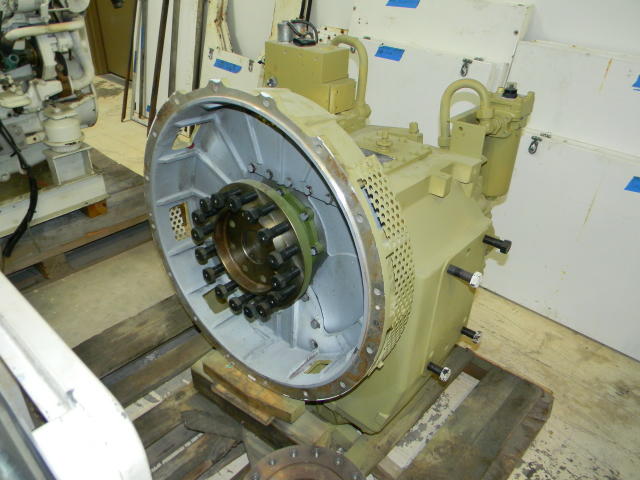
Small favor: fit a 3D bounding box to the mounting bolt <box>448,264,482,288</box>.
[{"bbox_3d":[0.345,0.085,1.239,0.084,0.036,0.036,25,36,32],"label":"mounting bolt"}]

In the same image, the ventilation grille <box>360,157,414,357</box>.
[{"bbox_3d":[0.120,0.076,0.952,0.078,0.435,0.080,16,31,37],"label":"ventilation grille"}]

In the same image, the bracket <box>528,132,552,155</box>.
[{"bbox_3d":[0.825,-0.360,1.954,0.072,0.084,0.020,28,23,35],"label":"bracket"}]

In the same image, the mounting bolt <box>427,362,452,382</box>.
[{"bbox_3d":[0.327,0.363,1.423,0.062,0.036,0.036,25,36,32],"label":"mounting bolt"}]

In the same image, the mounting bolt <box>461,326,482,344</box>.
[{"bbox_3d":[0.459,0.287,1.567,0.056,0.034,0.034,25,36,32],"label":"mounting bolt"}]

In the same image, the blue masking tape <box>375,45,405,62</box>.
[{"bbox_3d":[0.322,-0.857,2.384,0.147,0.049,0.003,28,23,35],"label":"blue masking tape"}]

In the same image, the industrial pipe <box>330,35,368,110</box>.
[{"bbox_3d":[0.070,-0.377,1.180,0.030,0.155,0.115,25,36,32],"label":"industrial pipe"}]

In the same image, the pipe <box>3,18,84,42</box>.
[{"bbox_3d":[-1.050,-0.797,1.970,0.036,0.036,0.305,25,42,32],"label":"pipe"}]

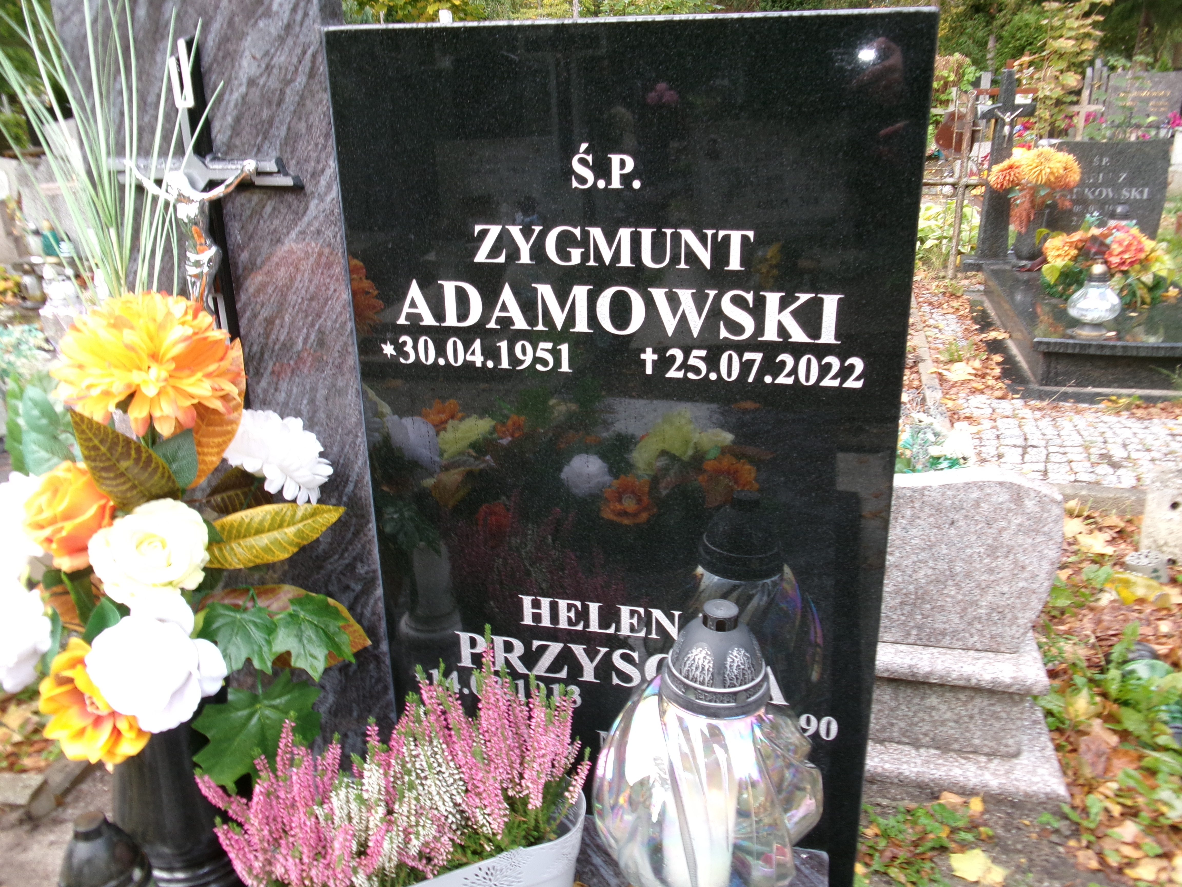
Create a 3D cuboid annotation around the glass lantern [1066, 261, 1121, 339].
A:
[{"bbox_3d":[2.031,-0.583,3.818,0.220,0.290,0.220,4,20,15],"label":"glass lantern"}]

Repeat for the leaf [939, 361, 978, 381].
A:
[{"bbox_3d":[1.614,-0.315,4.205,0.170,0.040,0.180,7,21,20],"label":"leaf"}]

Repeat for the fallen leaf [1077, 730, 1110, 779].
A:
[{"bbox_3d":[0.958,0.594,1.821,0.065,0.020,0.110,11,49,30],"label":"fallen leaf"}]

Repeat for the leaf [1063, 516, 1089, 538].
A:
[{"bbox_3d":[1.437,0.249,2.847,0.100,0.030,0.130,9,22,27],"label":"leaf"}]

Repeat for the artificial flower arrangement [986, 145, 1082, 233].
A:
[{"bbox_3d":[2.457,-1.397,5.253,0.470,0.440,0.360,4,20,15],"label":"artificial flower arrangement"}]

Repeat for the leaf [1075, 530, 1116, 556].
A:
[{"bbox_3d":[1.446,0.285,2.746,0.115,0.030,0.150,10,22,28],"label":"leaf"}]

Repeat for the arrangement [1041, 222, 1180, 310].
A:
[{"bbox_3d":[2.481,-0.885,4.565,0.560,0.340,0.380,4,20,15],"label":"arrangement"}]

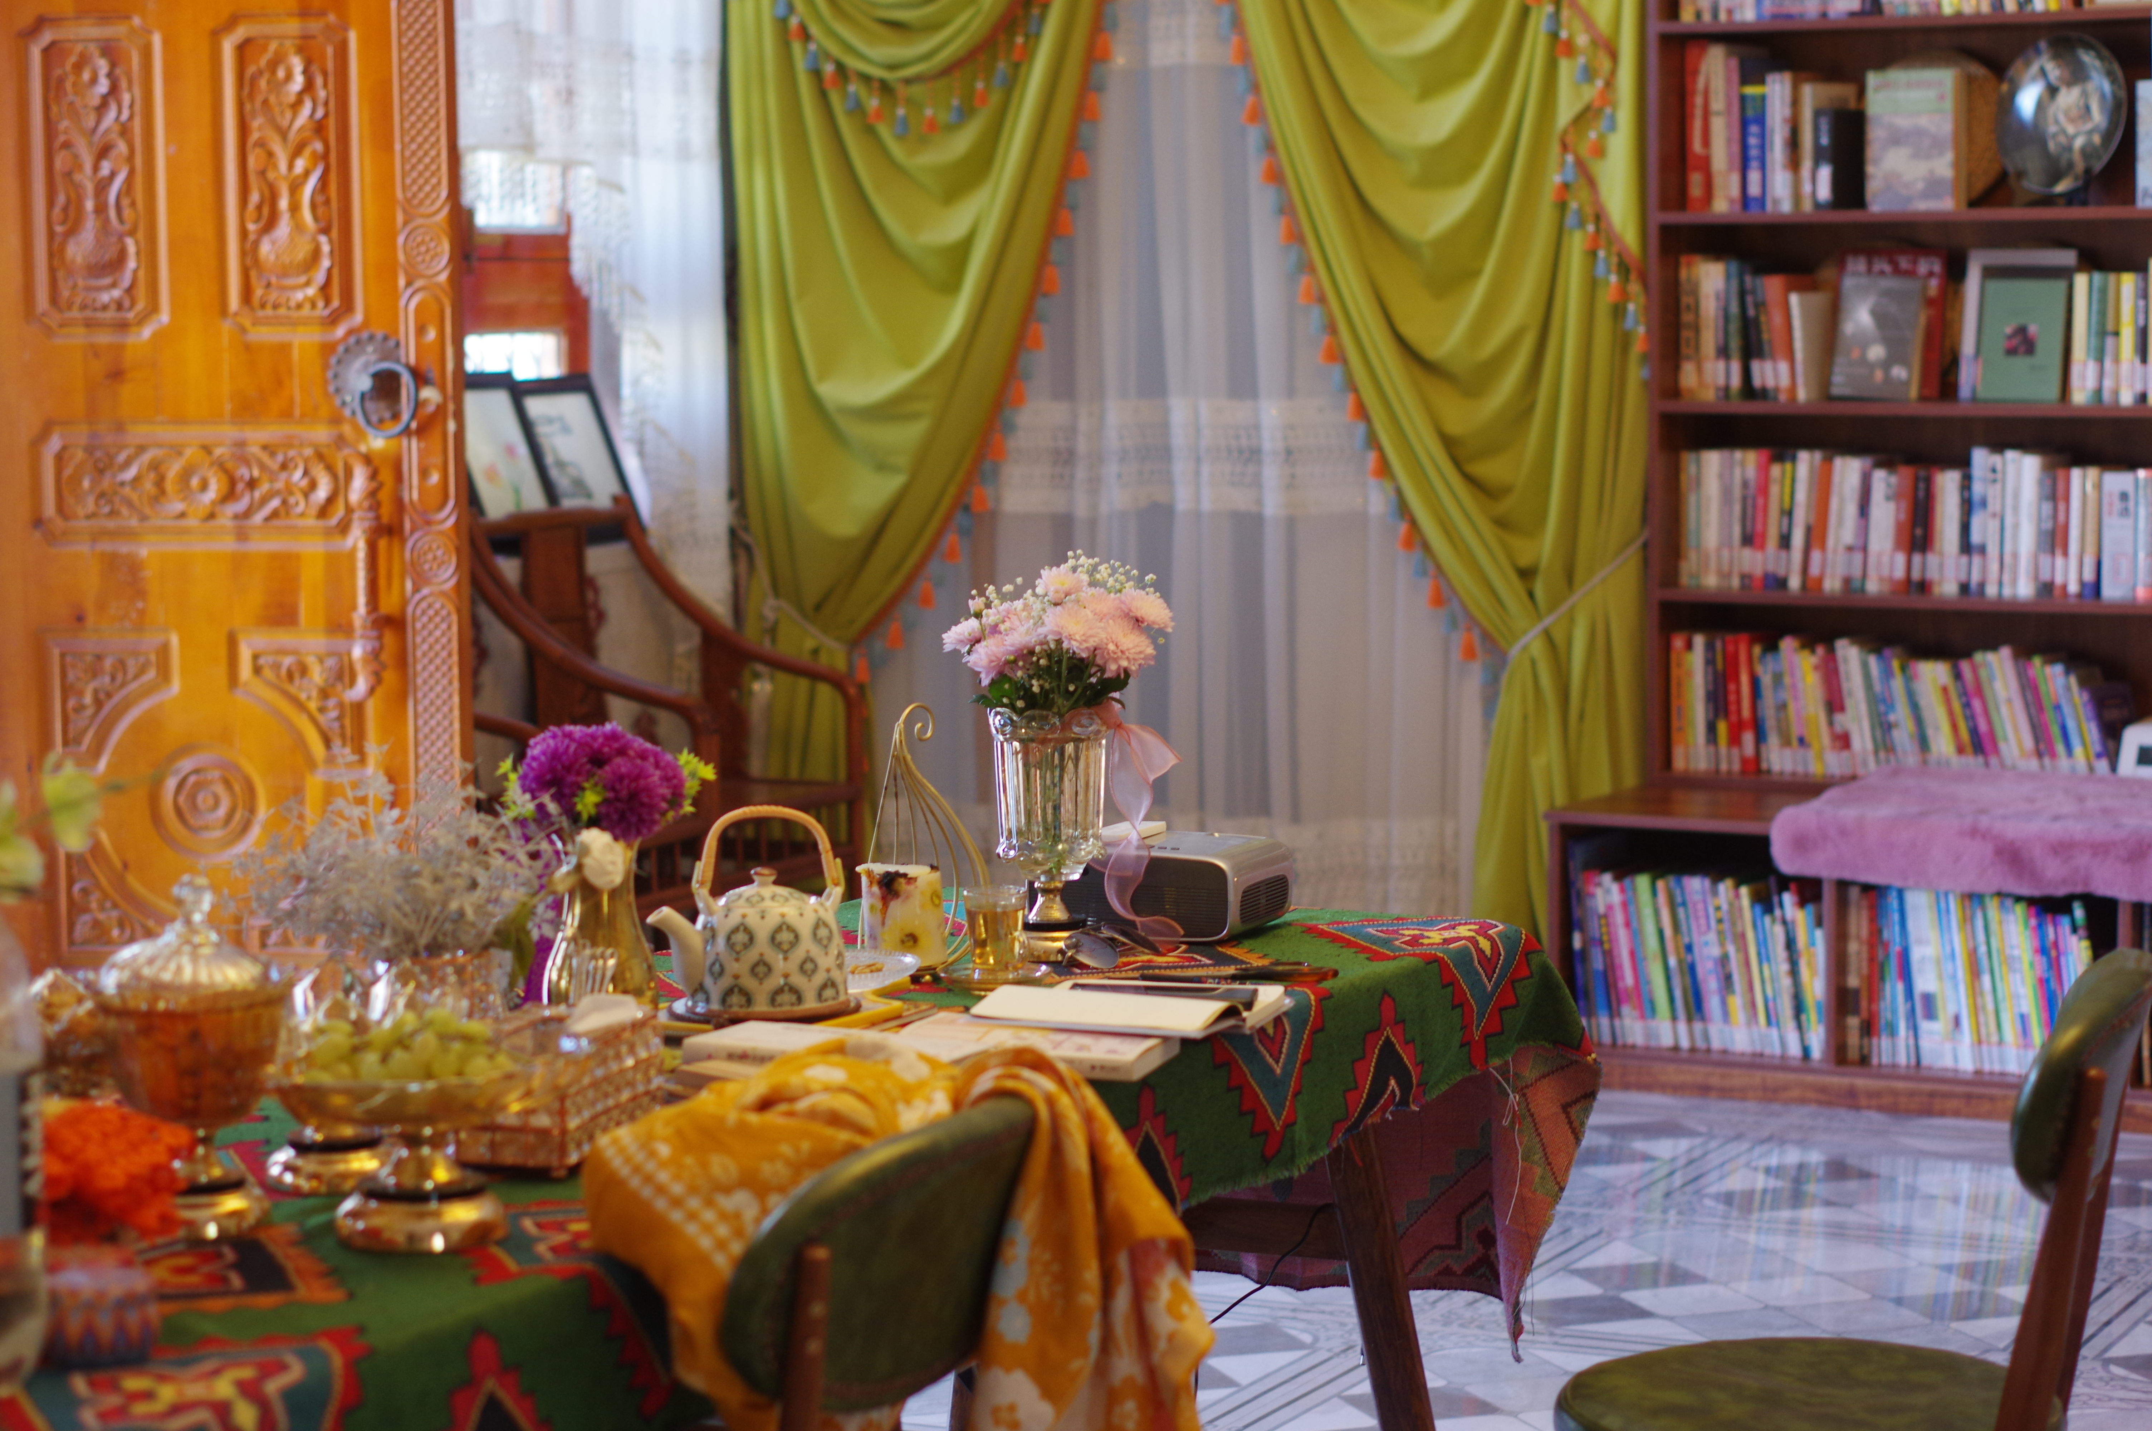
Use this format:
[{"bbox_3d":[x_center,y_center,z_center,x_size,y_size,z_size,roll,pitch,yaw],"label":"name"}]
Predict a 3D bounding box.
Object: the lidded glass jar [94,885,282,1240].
[{"bbox_3d":[-0.596,0.224,3.020,0.131,0.235,0.131,-1,6,0],"label":"lidded glass jar"}]

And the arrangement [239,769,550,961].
[{"bbox_3d":[-0.540,0.138,3.560,0.255,0.157,0.230,-1,6,0],"label":"arrangement"}]

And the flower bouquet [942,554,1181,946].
[{"bbox_3d":[-0.013,0.036,4.110,0.218,0.365,0.205,-1,6,0],"label":"flower bouquet"}]

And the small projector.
[{"bbox_3d":[0.085,0.158,4.298,0.205,0.080,0.200,2,7,20],"label":"small projector"}]

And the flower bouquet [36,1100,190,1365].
[{"bbox_3d":[-0.576,0.303,2.670,0.102,0.152,0.100,-1,6,0],"label":"flower bouquet"}]

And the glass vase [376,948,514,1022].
[{"bbox_3d":[-0.479,0.230,3.390,0.102,0.108,0.102,-1,5,0],"label":"glass vase"}]

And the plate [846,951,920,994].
[{"bbox_3d":[-0.204,0.230,3.930,0.140,0.022,0.140,-1,6,0],"label":"plate"}]

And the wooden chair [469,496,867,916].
[{"bbox_3d":[-0.659,0.147,7.322,0.500,0.975,0.570,3,7,28],"label":"wooden chair"}]

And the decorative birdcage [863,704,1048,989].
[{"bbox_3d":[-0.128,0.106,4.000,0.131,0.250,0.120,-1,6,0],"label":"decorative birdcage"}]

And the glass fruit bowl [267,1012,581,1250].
[{"bbox_3d":[-0.431,0.276,2.985,0.210,0.136,0.210,-1,6,0],"label":"glass fruit bowl"}]

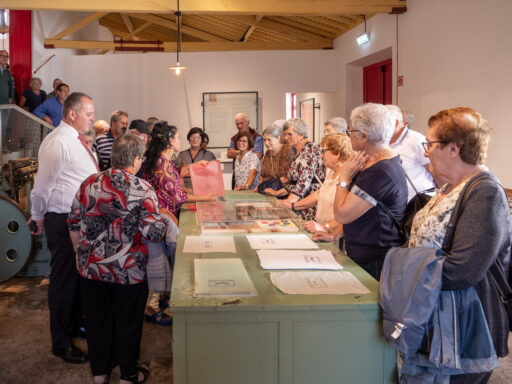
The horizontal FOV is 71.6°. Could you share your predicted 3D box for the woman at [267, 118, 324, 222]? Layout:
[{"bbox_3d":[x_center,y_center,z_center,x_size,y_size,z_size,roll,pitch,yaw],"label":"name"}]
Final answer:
[{"bbox_3d":[0.353,0.199,2.880,0.430,1.560,0.450,-4,8,-30],"label":"woman"}]

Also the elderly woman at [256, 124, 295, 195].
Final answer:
[{"bbox_3d":[0.193,0.146,3.350,0.470,1.540,0.380,5,9,37],"label":"elderly woman"}]

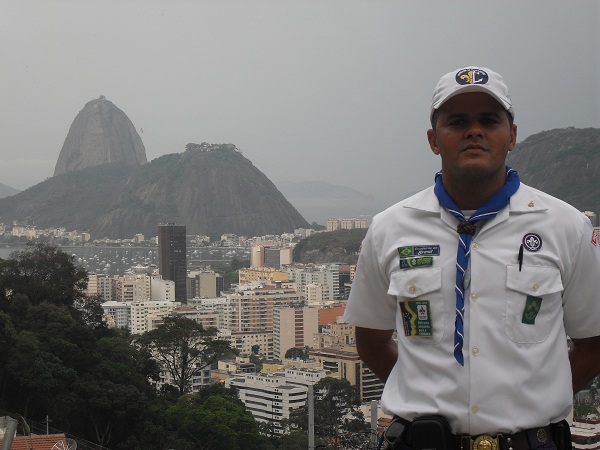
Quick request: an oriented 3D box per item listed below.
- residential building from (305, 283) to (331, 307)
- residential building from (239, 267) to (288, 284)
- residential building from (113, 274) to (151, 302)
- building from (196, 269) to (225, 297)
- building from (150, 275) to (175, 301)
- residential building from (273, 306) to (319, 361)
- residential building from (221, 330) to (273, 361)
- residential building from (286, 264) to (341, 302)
[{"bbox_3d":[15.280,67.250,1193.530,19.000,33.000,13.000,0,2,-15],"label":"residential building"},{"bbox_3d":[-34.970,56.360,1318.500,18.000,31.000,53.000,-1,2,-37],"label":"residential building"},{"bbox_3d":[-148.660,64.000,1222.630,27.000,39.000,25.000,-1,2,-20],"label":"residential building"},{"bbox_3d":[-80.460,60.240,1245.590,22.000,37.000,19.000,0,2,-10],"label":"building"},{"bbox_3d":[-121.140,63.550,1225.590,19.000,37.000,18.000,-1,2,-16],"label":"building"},{"bbox_3d":[-2.730,80.780,1028.640,28.500,40.000,24.000,0,2,-13],"label":"residential building"},{"bbox_3d":[-37.870,88.410,1000.360,34.000,22.500,14.000,-1,2,-22],"label":"residential building"},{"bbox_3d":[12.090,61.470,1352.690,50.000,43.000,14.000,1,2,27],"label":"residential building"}]

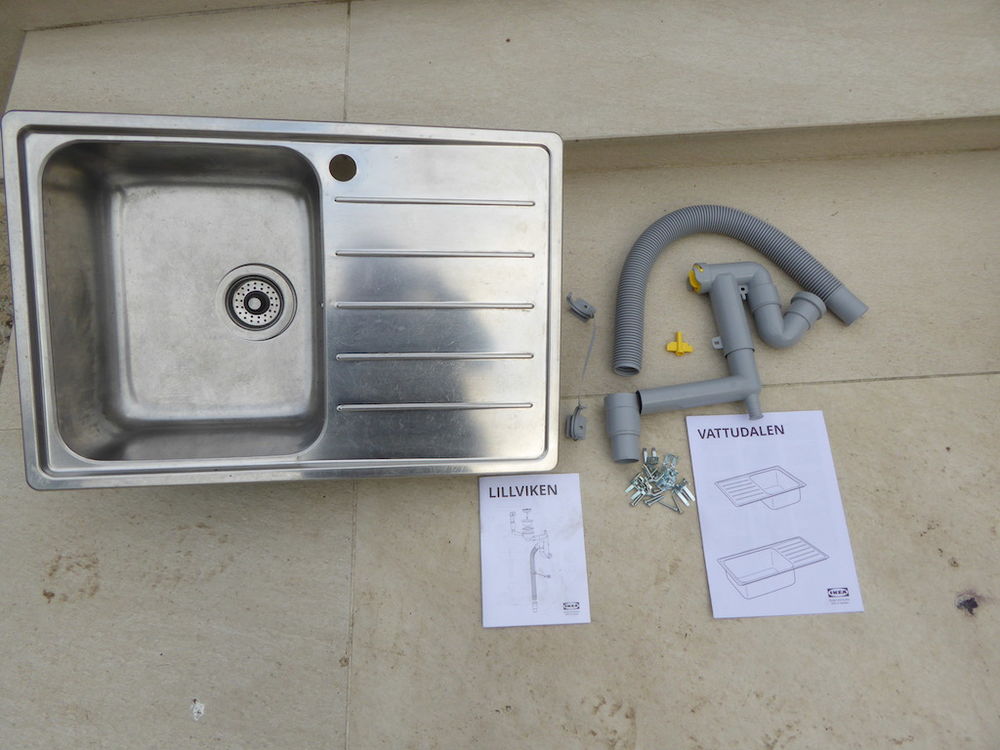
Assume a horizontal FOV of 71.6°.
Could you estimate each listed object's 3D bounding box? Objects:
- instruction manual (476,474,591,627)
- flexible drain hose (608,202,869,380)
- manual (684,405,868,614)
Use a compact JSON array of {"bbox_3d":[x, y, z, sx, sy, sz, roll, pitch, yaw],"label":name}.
[{"bbox_3d":[0.048,0.250,1.004,0.148,0.005,0.210,-2,69,-1],"label":"instruction manual"},{"bbox_3d":[0.355,-0.164,1.133,0.430,0.047,0.272,-13,70,-4],"label":"flexible drain hose"},{"bbox_3d":[0.399,0.198,1.022,0.210,0.005,0.297,-2,69,0],"label":"manual"}]

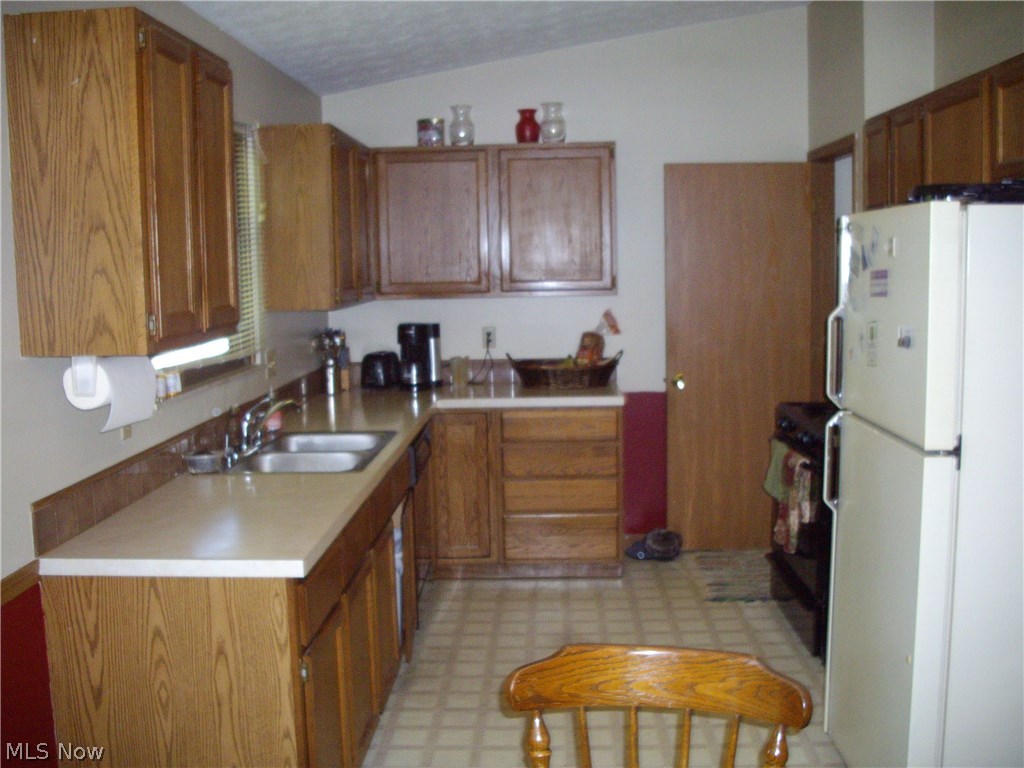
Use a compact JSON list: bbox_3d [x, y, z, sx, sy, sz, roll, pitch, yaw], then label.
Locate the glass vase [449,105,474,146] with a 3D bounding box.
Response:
[{"bbox_3d":[-0.254,-1.312,5.589,0.128,0.220,0.128,-1,7,2],"label":"glass vase"}]

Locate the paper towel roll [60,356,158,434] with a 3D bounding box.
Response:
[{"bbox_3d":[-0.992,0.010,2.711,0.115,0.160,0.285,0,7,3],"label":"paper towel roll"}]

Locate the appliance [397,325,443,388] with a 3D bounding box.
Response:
[{"bbox_3d":[-0.481,-0.149,5.756,0.190,0.347,0.210,1,7,14],"label":"appliance"}]

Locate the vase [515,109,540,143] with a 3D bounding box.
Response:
[{"bbox_3d":[0.080,-1.300,5.541,0.124,0.175,0.124,0,7,3],"label":"vase"}]

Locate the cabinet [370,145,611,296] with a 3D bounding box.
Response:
[{"bbox_3d":[-0.092,-0.830,5.660,1.240,0.759,0.318,-1,7,2],"label":"cabinet"}]

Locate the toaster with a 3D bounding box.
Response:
[{"bbox_3d":[-0.690,-0.077,5.784,0.192,0.191,0.225,0,7,3],"label":"toaster"}]

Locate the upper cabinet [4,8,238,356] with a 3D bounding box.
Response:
[{"bbox_3d":[-0.960,-0.491,2.829,0.319,0.769,0.700,0,7,3],"label":"upper cabinet"}]

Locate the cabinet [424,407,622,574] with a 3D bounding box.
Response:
[{"bbox_3d":[0.081,0.507,5.664,0.928,0.872,0.610,-1,7,2],"label":"cabinet"}]

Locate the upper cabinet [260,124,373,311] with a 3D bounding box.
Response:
[{"bbox_3d":[-0.856,-0.750,5.068,0.309,0.759,1.115,-1,7,2],"label":"upper cabinet"}]

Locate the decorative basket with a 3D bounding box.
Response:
[{"bbox_3d":[0.274,-0.070,5.685,0.598,0.187,0.330,-1,7,2],"label":"decorative basket"}]

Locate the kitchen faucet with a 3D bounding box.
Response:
[{"bbox_3d":[-0.892,0.159,3.893,0.220,0.190,0.280,0,7,3],"label":"kitchen faucet"}]

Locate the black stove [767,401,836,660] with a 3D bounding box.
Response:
[{"bbox_3d":[1.491,0.584,4.544,0.648,0.940,0.760,-1,7,2],"label":"black stove"}]

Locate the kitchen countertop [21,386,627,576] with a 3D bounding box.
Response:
[{"bbox_3d":[-0.281,0.227,4.238,1.544,0.043,3.369,0,7,3],"label":"kitchen countertop"}]

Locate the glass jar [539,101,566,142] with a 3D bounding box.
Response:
[{"bbox_3d":[0.210,-1.316,5.534,0.127,0.207,0.126,0,7,3],"label":"glass jar"}]

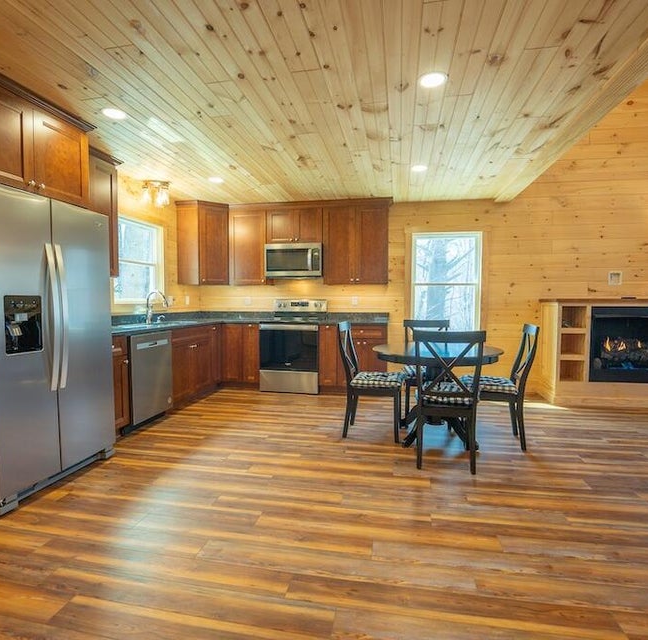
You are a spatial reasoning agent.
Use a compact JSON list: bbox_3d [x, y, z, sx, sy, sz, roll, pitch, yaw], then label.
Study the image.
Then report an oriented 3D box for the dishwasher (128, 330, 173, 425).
[{"bbox_3d":[-1.896,0.536,3.564,0.614,0.840,0.604,1,3,10],"label":"dishwasher"}]

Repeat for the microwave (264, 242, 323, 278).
[{"bbox_3d":[-0.362,-0.780,5.085,0.763,0.452,0.397,1,3,11],"label":"microwave"}]

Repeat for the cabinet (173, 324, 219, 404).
[{"bbox_3d":[-1.777,0.491,4.414,0.622,0.836,1.045,1,3,11],"label":"cabinet"}]

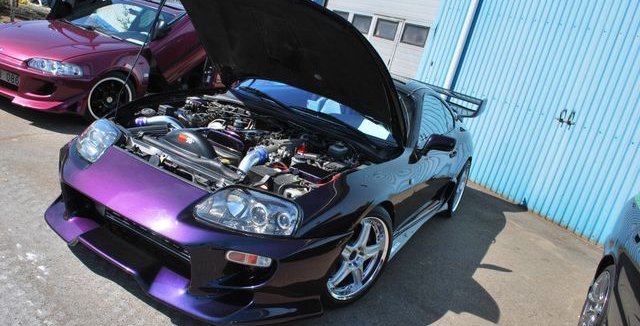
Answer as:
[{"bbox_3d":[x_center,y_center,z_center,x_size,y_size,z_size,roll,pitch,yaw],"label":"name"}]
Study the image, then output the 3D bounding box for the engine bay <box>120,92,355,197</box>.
[{"bbox_3d":[-0.490,-0.031,2.888,1.340,0.430,1.120,21,15,25],"label":"engine bay"}]

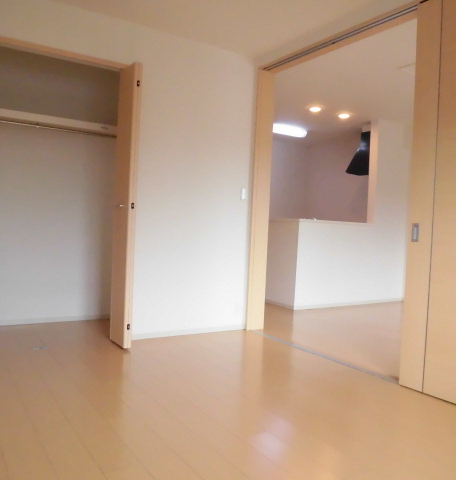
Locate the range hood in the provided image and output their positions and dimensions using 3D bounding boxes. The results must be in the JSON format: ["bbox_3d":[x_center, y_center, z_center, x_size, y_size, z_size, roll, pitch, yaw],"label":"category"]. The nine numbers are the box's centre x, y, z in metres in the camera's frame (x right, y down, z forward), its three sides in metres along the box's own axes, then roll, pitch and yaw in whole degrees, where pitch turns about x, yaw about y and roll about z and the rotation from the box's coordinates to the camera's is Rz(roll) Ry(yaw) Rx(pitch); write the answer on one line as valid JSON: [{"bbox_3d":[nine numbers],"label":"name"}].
[{"bbox_3d":[2.063,-1.233,6.185,0.580,0.590,0.530,2,2,-33],"label":"range hood"}]

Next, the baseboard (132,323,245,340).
[{"bbox_3d":[-0.286,0.766,3.668,1.060,0.050,0.013,2,2,-33],"label":"baseboard"}]

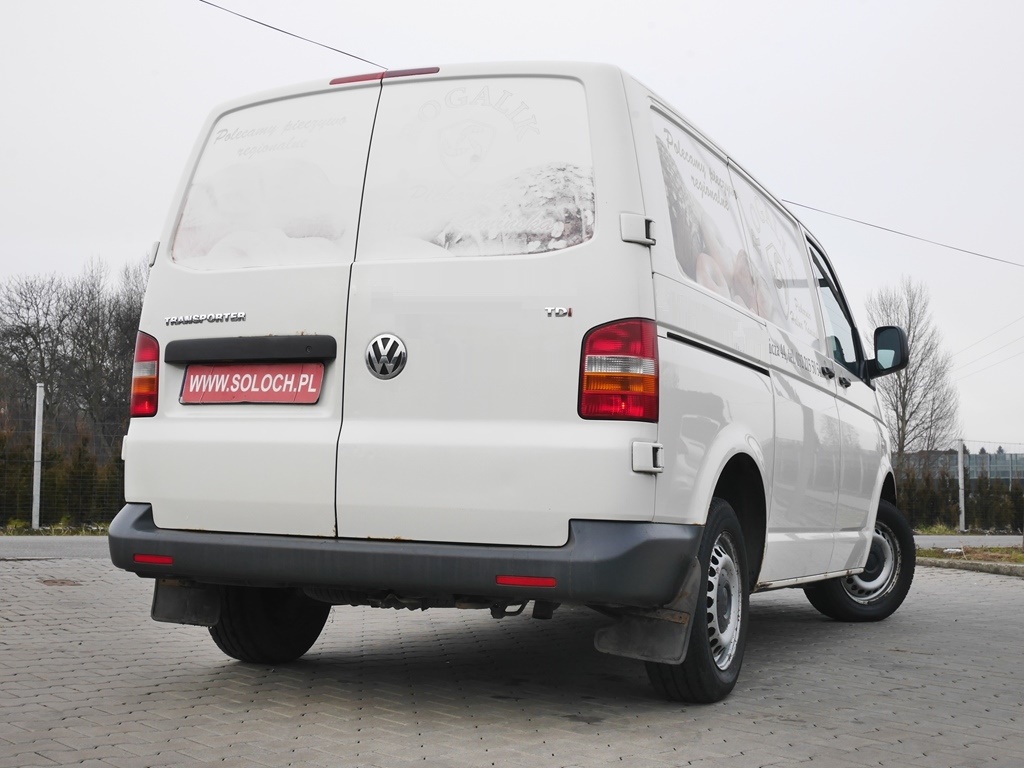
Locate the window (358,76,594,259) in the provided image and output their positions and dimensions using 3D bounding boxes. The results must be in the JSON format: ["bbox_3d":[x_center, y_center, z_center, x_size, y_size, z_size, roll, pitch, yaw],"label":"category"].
[{"bbox_3d":[-0.091,-0.638,4.152,0.715,0.576,0.050,0,-16,18],"label":"window"}]

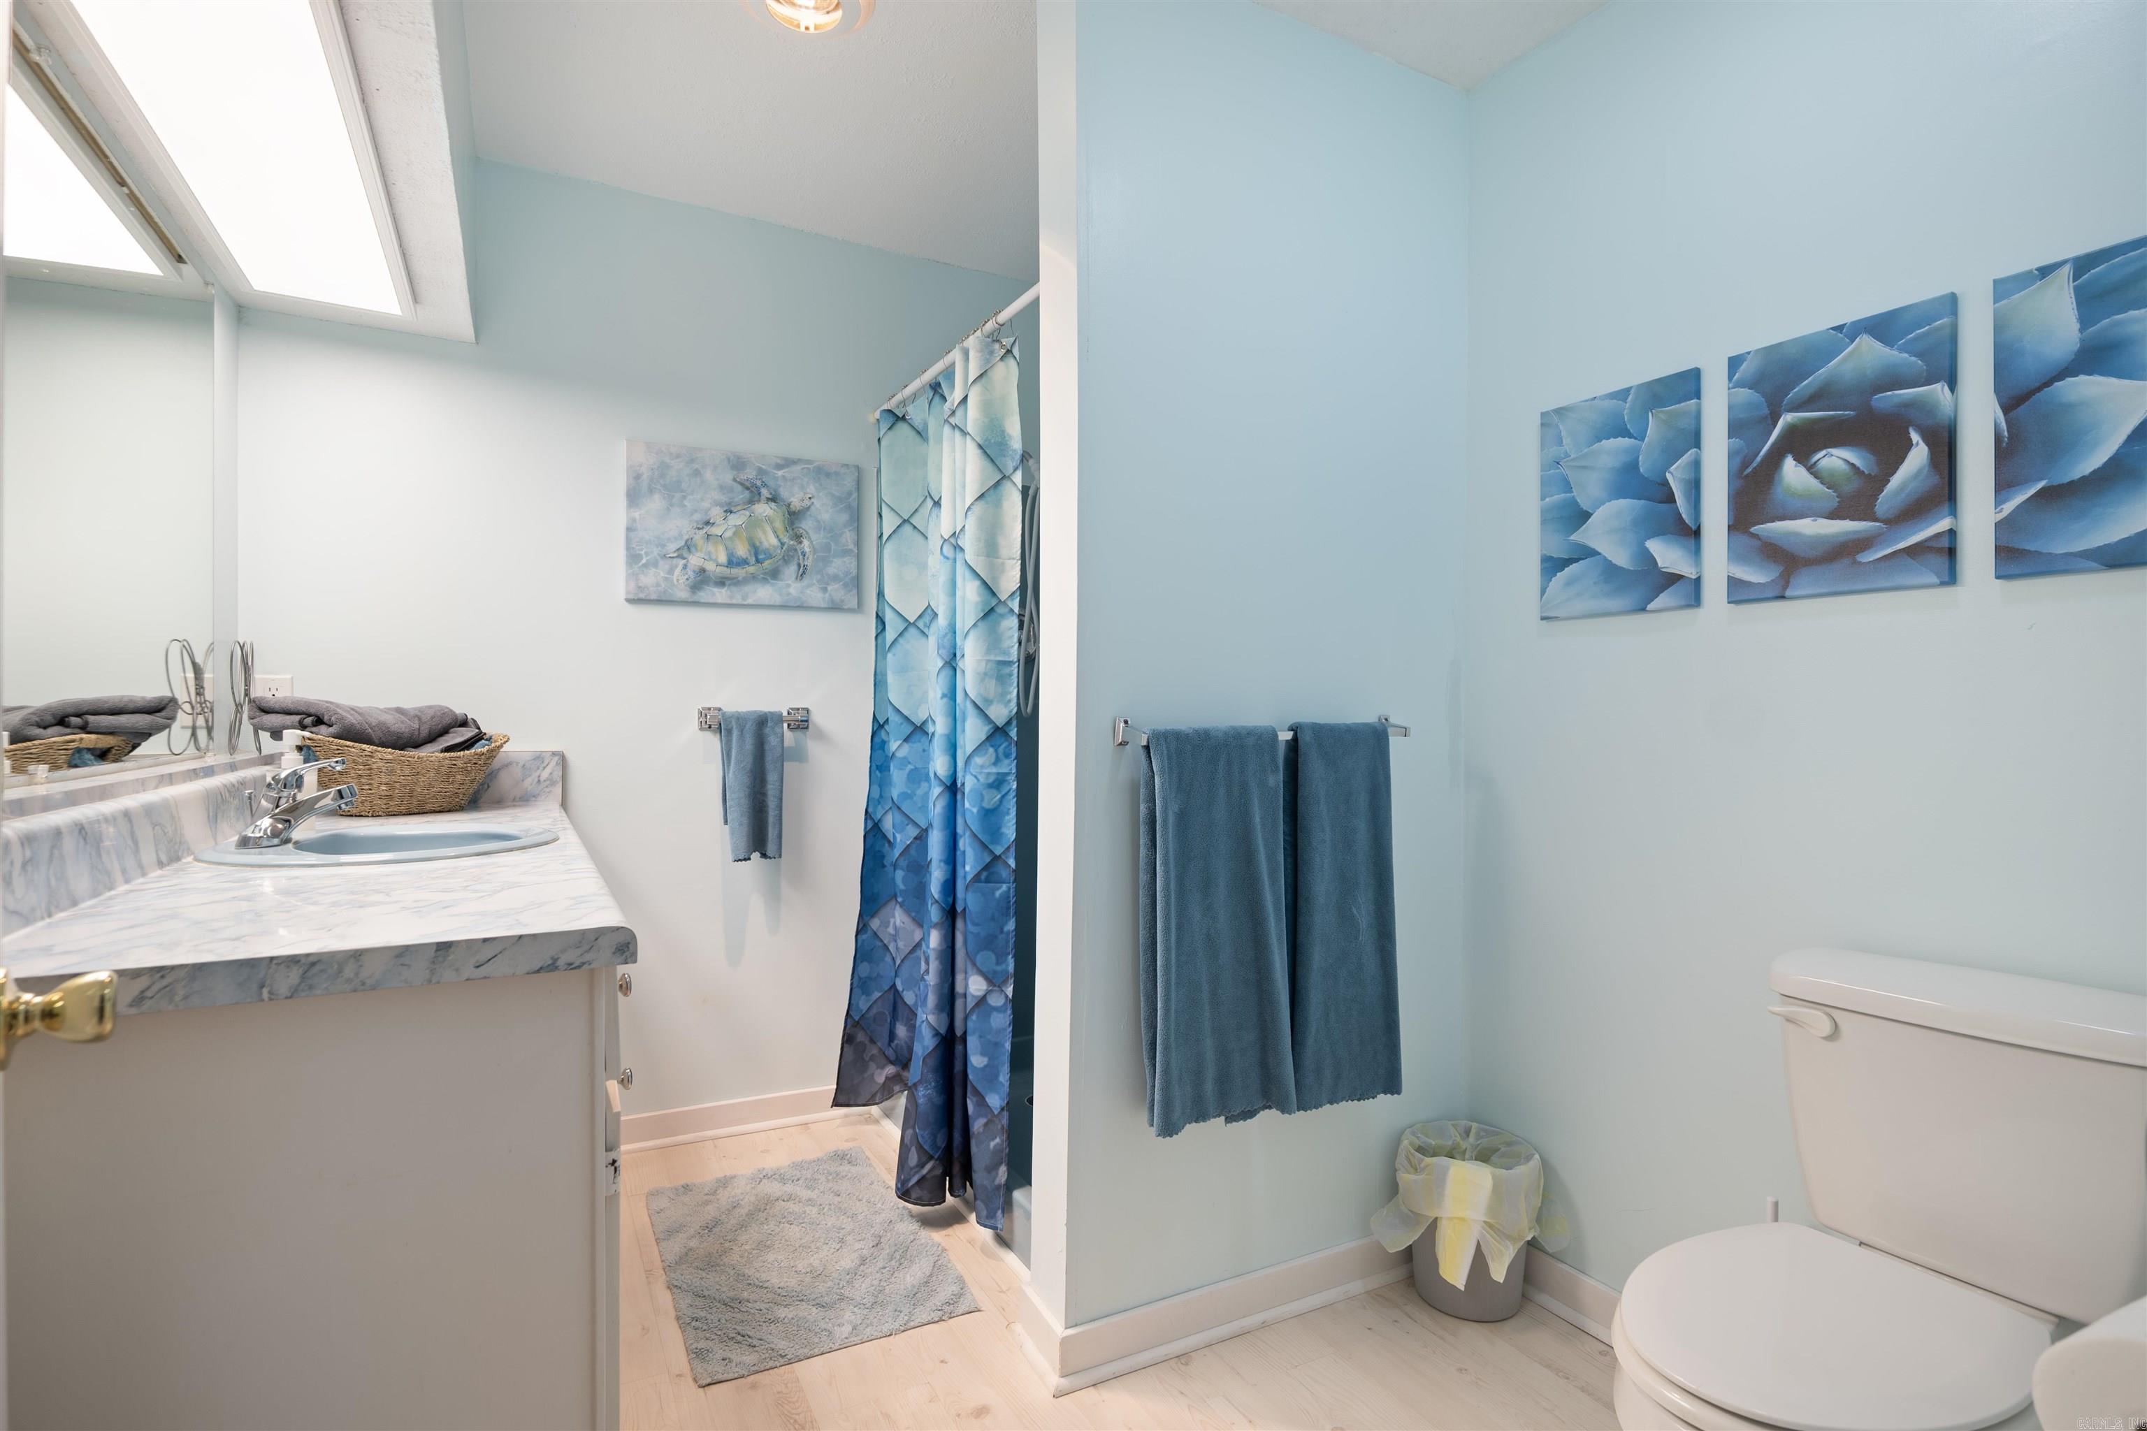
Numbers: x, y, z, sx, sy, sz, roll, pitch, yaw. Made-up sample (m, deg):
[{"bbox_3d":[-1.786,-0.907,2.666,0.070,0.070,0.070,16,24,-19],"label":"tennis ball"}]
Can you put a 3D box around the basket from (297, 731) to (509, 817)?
[{"bbox_3d":[-1.506,0.130,2.295,0.400,0.178,0.250,0,0,-27],"label":"basket"}]

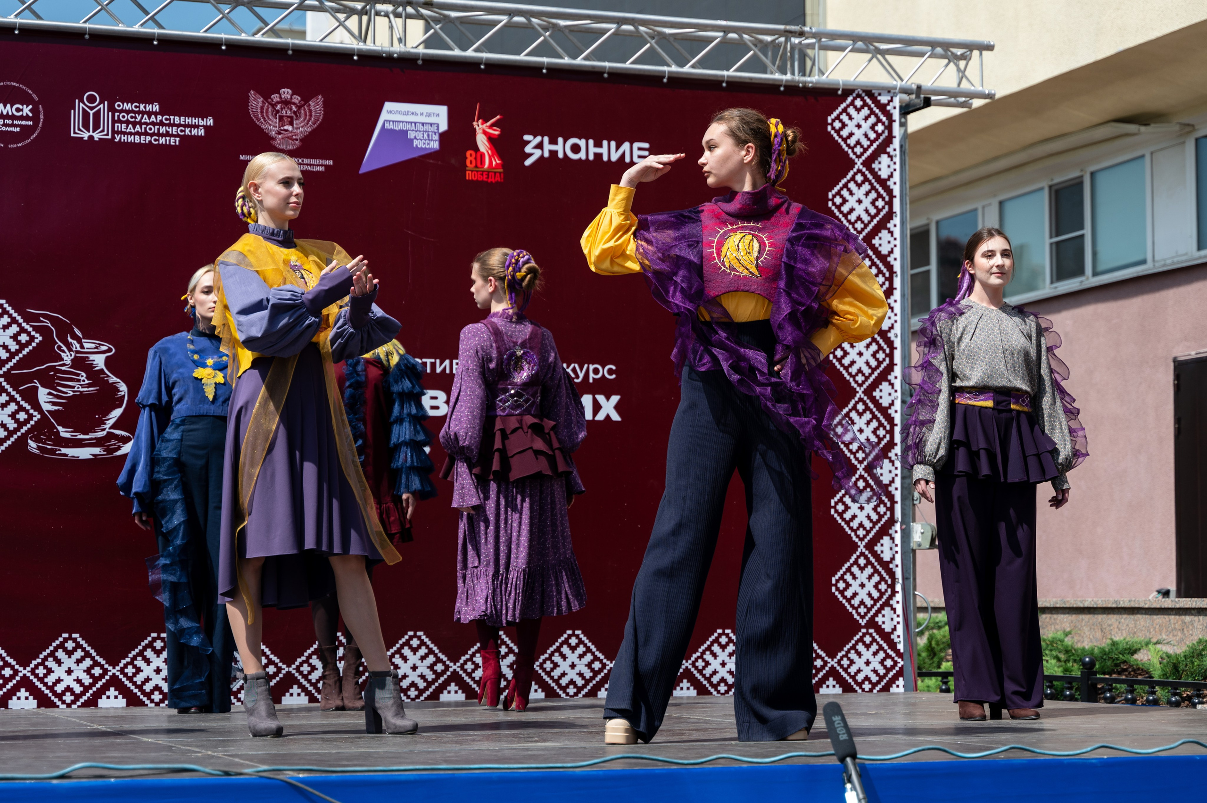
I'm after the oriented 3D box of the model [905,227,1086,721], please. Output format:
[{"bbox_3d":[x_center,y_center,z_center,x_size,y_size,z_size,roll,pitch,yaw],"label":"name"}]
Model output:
[{"bbox_3d":[1.388,0.245,6.997,0.620,1.742,0.380,0,-6,-3],"label":"model"}]

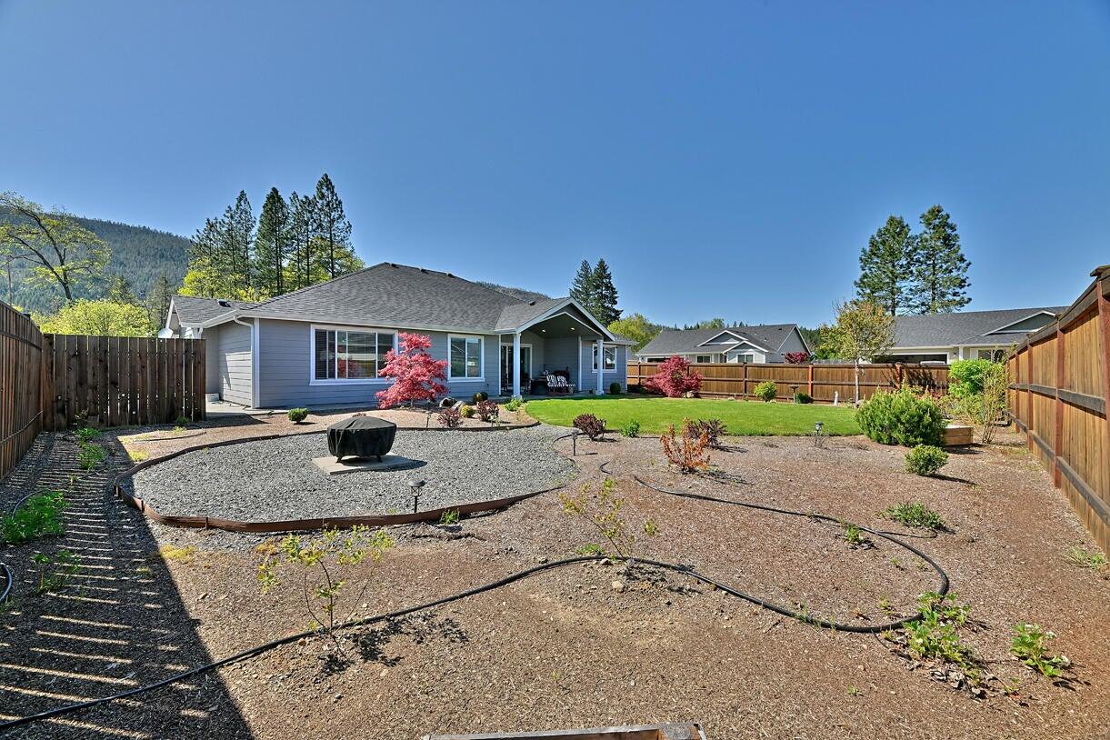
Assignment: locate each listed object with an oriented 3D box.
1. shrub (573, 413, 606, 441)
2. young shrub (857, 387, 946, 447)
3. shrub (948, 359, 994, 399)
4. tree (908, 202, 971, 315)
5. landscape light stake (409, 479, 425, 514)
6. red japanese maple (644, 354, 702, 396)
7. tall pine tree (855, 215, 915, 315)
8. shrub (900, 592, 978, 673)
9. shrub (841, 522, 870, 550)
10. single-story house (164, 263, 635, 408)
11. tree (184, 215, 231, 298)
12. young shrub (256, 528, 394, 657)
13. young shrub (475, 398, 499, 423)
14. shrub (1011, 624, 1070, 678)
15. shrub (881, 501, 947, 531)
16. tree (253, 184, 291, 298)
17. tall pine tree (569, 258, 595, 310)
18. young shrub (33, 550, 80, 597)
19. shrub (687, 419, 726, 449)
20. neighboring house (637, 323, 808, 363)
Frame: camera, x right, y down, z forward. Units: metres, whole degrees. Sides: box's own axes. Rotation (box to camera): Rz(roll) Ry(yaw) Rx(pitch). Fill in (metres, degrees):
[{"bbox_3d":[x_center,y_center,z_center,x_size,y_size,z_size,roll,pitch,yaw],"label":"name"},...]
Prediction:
[{"bbox_3d":[0.632,1.044,7.900,0.600,0.474,0.560,0,0,0],"label":"shrub"},{"bbox_3d":[5.930,0.780,7.450,1.320,0.980,1.250,0,0,0],"label":"young shrub"},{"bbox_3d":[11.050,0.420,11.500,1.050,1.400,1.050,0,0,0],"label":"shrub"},{"bbox_3d":[44.545,-8.875,50.000,6.000,20.700,6.000,0,0,42],"label":"tree"},{"bbox_3d":[-1.117,1.042,3.500,0.125,0.300,0.125,0,0,0],"label":"landscape light stake"},{"bbox_3d":[5.100,0.310,18.700,2.400,1.850,2.300,0,0,0],"label":"red japanese maple"},{"bbox_3d":[38.227,-8.125,50.000,6.000,19.200,6.000,0,0,37],"label":"tall pine tree"},{"bbox_3d":[1.826,1.197,2.050,0.290,0.180,0.300,0,0,42],"label":"shrub"},{"bbox_3d":[2.110,1.150,3.030,0.170,0.160,0.170,0,0,0],"label":"shrub"},{"bbox_3d":[-6.900,-2.090,21.800,15.500,6.250,18.850,0,0,43],"label":"single-story house"},{"bbox_3d":[-40.227,-8.525,50.000,4.600,19.000,4.600,0,0,-39],"label":"tree"},{"bbox_3d":[-1.035,0.957,1.950,0.580,0.497,0.500,0,0,0],"label":"young shrub"},{"bbox_3d":[-1.527,0.936,9.800,0.530,0.500,0.500,0,0,-9],"label":"young shrub"},{"bbox_3d":[1.920,1.110,1.720,0.180,0.190,0.180,0,0,0],"label":"shrub"},{"bbox_3d":[2.850,1.130,3.440,0.420,0.190,0.370,0,0,0],"label":"shrub"},{"bbox_3d":[-32.751,-10.025,50.000,4.400,22.000,4.400,0,0,-33],"label":"tree"},{"bbox_3d":[4.962,-9.094,76.000,4.800,20.400,4.800,0,0,4],"label":"tall pine tree"},{"bbox_3d":[-2.650,1.070,2.290,0.200,0.210,0.200,0,0,0],"label":"young shrub"},{"bbox_3d":[2.420,1.020,6.900,0.620,0.430,0.600,0,0,0],"label":"shrub"},{"bbox_3d":[19.102,-1.755,48.500,14.200,5.700,13.300,0,0,43],"label":"neighboring house"}]

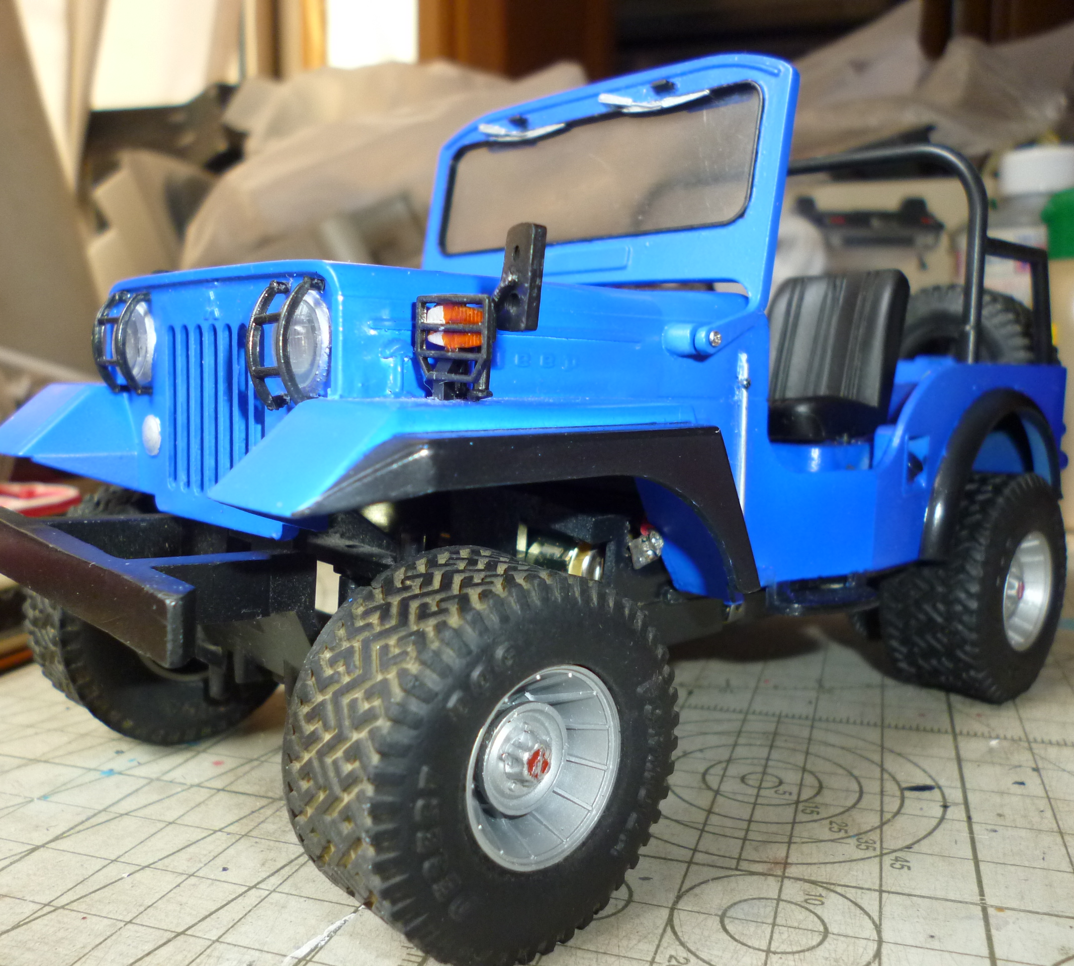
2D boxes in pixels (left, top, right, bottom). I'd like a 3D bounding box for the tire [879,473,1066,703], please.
[{"bbox_3d":[0.071,0.016,0.168,0.037,0.037,0.016,-7,10,-42],"label":"tire"}]

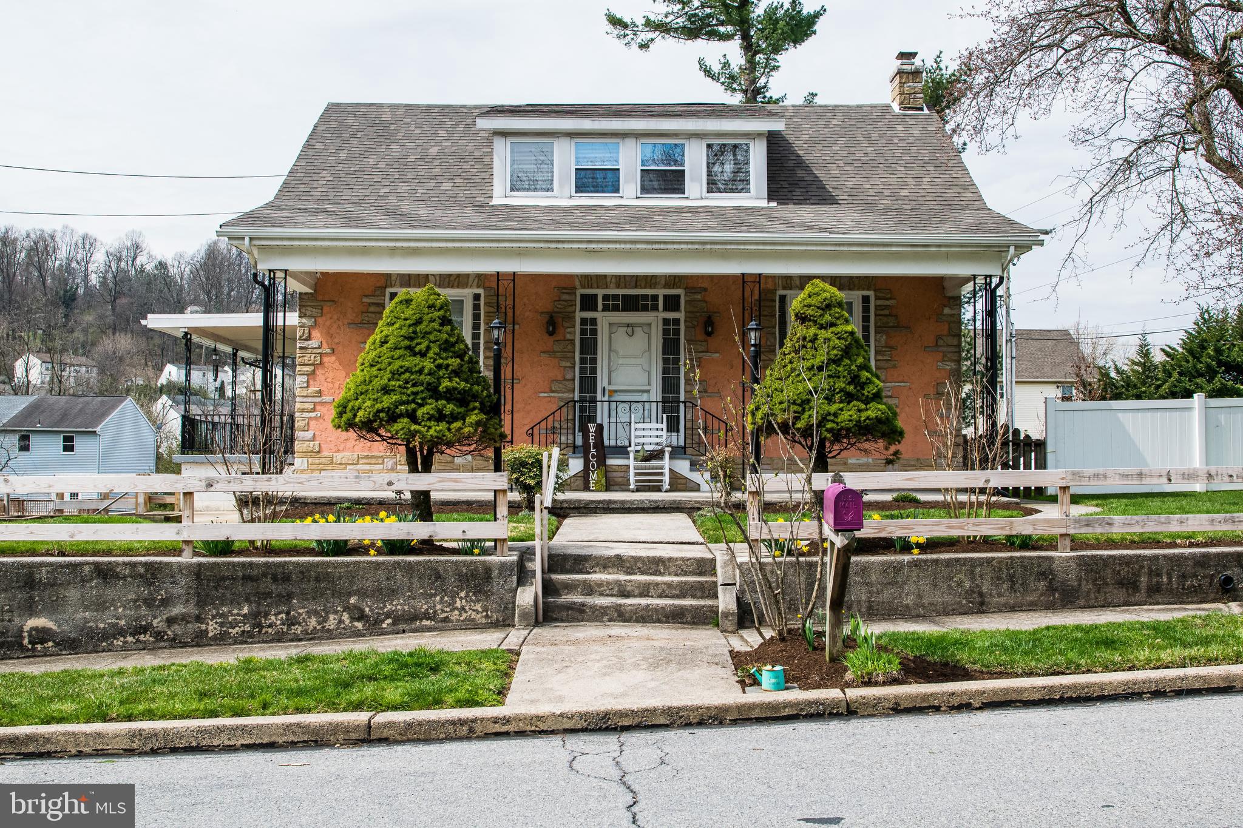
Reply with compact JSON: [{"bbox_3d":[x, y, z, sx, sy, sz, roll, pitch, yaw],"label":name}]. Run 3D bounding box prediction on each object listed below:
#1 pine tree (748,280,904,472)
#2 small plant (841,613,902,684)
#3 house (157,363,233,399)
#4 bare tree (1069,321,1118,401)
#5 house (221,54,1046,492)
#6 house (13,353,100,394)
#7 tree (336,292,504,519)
[{"bbox_3d":[1.760,-0.025,10.700,1.340,2.256,1.340,0,-2,-1],"label":"pine tree"},{"bbox_3d":[1.630,1.519,8.100,0.400,0.405,0.400,0,-2,-1],"label":"small plant"},{"bbox_3d":[-79.472,-6.006,231.566,6.217,6.174,11.672,-1,-3,35],"label":"house"},{"bbox_3d":[14.385,-0.443,38.000,1.900,4.754,1.900,0,-2,-1],"label":"bare tree"},{"bbox_3d":[0.047,-2.701,22.564,11.483,8.077,10.600,0,-2,-1],"label":"house"},{"bbox_3d":[-119.515,-8.965,262.967,9.131,7.199,13.128,-1,-3,30],"label":"house"},{"bbox_3d":[-1.743,0.012,10.650,1.470,2.220,1.470,0,-2,-1],"label":"tree"}]

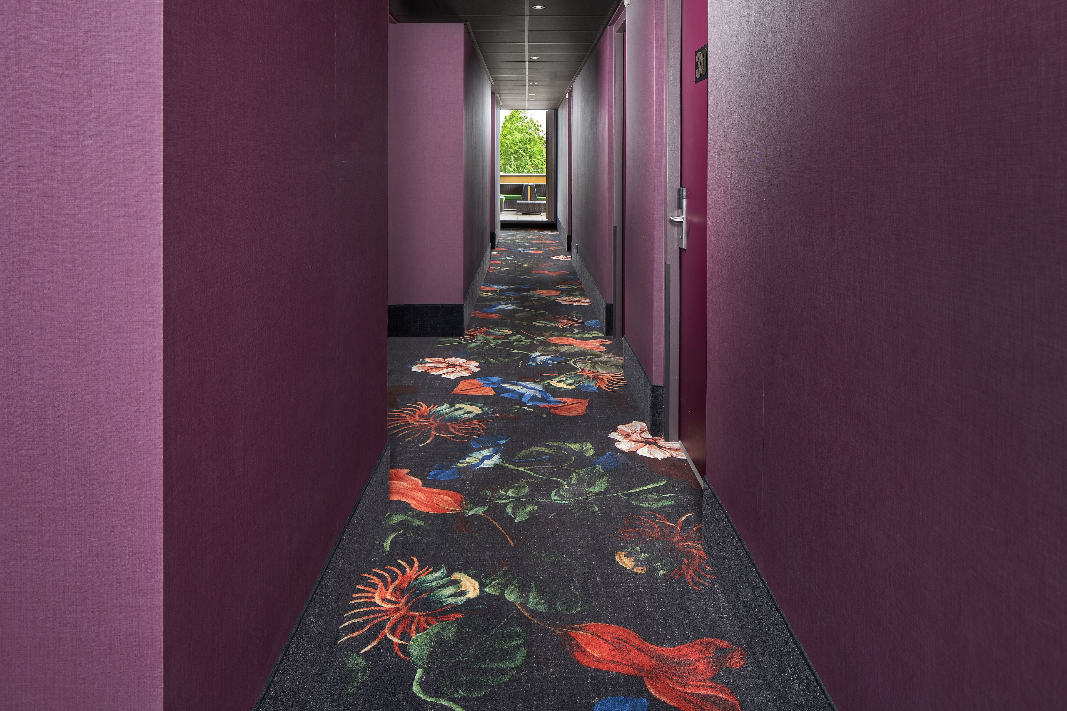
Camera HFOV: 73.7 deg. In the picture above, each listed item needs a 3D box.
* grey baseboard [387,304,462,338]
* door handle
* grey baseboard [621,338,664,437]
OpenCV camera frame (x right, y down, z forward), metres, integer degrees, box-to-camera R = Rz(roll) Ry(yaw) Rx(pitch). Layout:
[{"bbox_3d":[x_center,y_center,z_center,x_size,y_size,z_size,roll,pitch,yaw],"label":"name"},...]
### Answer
[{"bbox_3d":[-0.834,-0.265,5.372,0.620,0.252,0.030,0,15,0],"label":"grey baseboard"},{"bbox_3d":[0.639,-0.606,3.140,0.070,0.275,0.130,0,15,0],"label":"door handle"},{"bbox_3d":[0.596,0.147,3.857,0.065,0.252,0.950,0,15,0],"label":"grey baseboard"}]

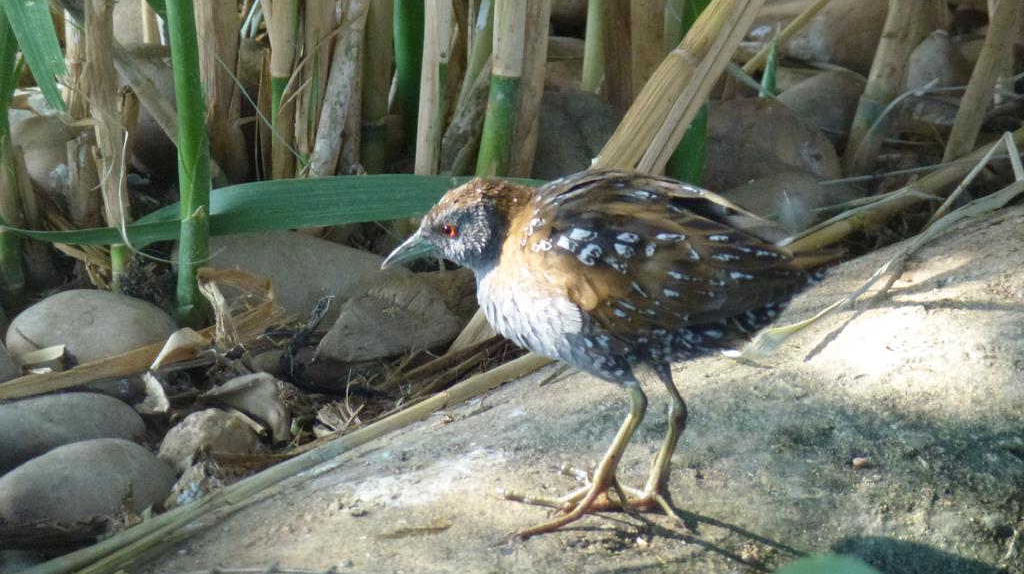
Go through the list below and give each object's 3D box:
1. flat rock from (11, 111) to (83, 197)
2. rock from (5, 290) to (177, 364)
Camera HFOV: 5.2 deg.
[{"bbox_3d":[-0.153,-0.043,3.760,0.029,0.025,0.029,0,20,0],"label":"flat rock"},{"bbox_3d":[-0.134,0.013,3.610,0.055,0.024,0.042,0,20,0],"label":"rock"}]

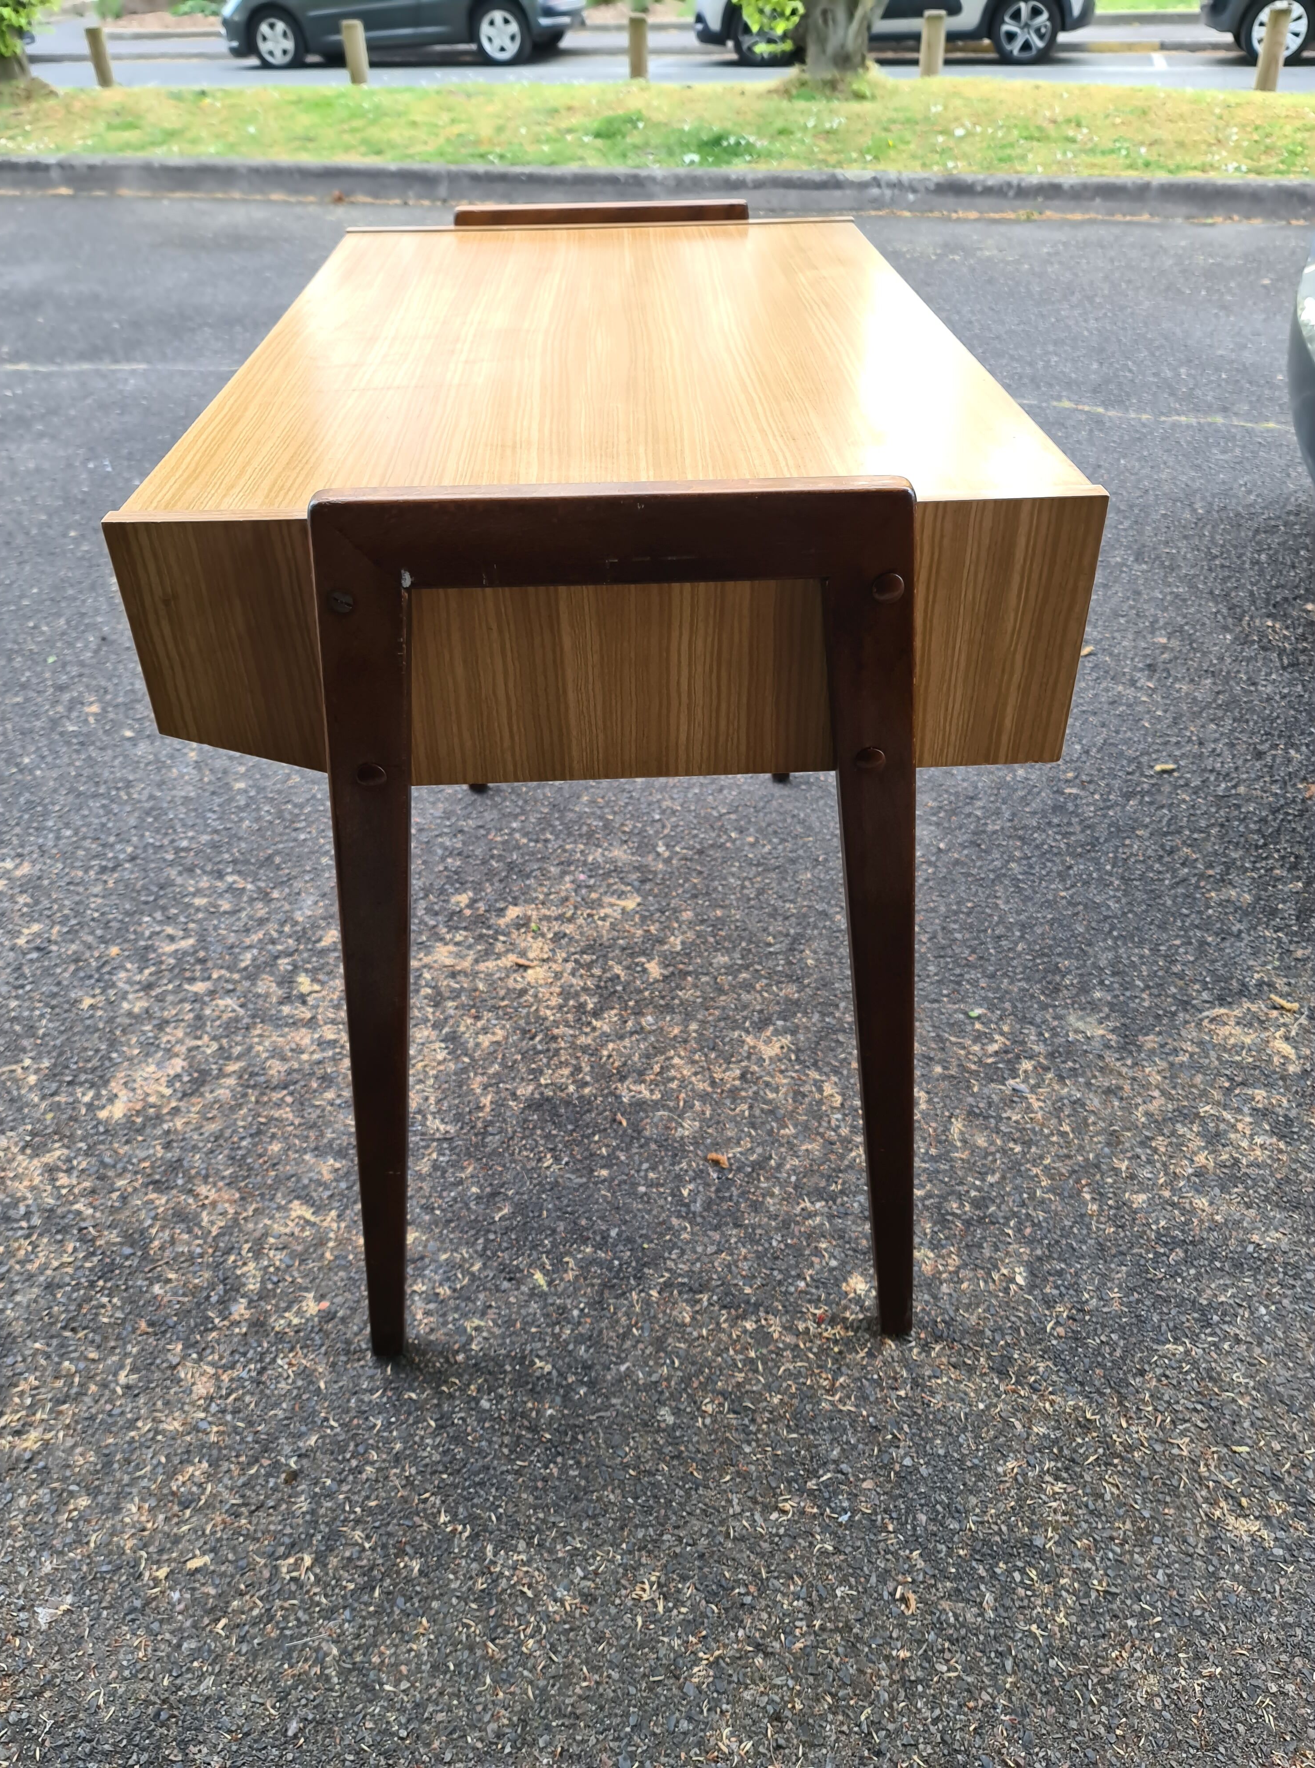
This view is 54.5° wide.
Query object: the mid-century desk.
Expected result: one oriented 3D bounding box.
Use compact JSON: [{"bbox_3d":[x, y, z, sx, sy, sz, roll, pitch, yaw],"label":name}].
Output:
[{"bbox_3d":[-0.039,-0.184,1.311,0.567,0.772,0.973,-2,36,-1],"label":"mid-century desk"}]

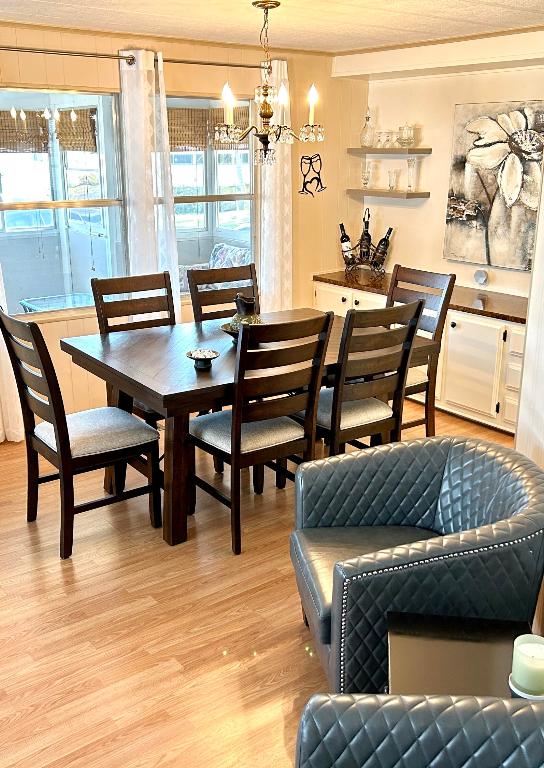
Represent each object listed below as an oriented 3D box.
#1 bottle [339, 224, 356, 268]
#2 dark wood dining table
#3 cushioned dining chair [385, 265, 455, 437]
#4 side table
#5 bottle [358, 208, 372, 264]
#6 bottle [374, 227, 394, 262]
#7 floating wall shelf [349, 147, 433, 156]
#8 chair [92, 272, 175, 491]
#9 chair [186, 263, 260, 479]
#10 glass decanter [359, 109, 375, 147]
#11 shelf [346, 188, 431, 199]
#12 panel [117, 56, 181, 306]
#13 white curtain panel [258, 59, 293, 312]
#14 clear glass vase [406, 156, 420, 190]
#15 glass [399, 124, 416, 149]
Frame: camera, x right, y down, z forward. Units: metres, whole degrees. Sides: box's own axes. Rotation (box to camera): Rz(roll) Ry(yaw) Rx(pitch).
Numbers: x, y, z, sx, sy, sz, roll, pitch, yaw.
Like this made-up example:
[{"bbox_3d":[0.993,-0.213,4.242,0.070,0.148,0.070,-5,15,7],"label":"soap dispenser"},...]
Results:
[{"bbox_3d":[0.567,-1.055,5.857,0.075,0.315,0.075,-13,0,0],"label":"bottle"},{"bbox_3d":[-0.103,0.155,3.914,1.530,0.758,1.073,-11,20,-33],"label":"dark wood dining table"},{"bbox_3d":[0.654,-0.114,4.347,0.530,1.020,0.470,-12,20,-33],"label":"cushioned dining chair"},{"bbox_3d":[0.438,0.898,1.810,0.346,0.560,0.360,2,17,7],"label":"side table"},{"bbox_3d":[0.691,-1.070,5.649,0.082,0.428,0.082,-12,21,-35],"label":"bottle"},{"bbox_3d":[0.811,-0.978,5.546,0.075,0.315,0.075,-13,45,-35],"label":"bottle"},{"bbox_3d":[0.841,-1.679,5.549,0.240,0.040,0.617,-12,21,-35],"label":"floating wall shelf"},{"bbox_3d":[-0.573,-0.015,3.991,0.470,1.030,0.570,-13,21,-35],"label":"chair"},{"bbox_3d":[-0.130,-0.103,4.278,0.470,1.030,0.570,-13,21,-35],"label":"chair"},{"bbox_3d":[0.710,-1.887,5.666,0.105,0.280,0.105,-13,21,-35],"label":"glass decanter"},{"bbox_3d":[0.844,-1.395,5.635,0.240,0.040,0.610,-13,21,-35],"label":"shelf"},{"bbox_3d":[-0.746,-0.905,4.871,0.400,2.200,0.130,-13,21,-35],"label":"panel"},{"bbox_3d":[0.026,-1.088,5.439,0.310,2.240,0.100,-12,21,-35],"label":"white curtain panel"},{"bbox_3d":[0.995,-1.476,5.396,0.075,0.217,0.075,-12,21,-35],"label":"clear glass vase"},{"bbox_3d":[0.949,-1.739,5.384,0.125,0.160,0.125,0,17,0],"label":"glass"}]

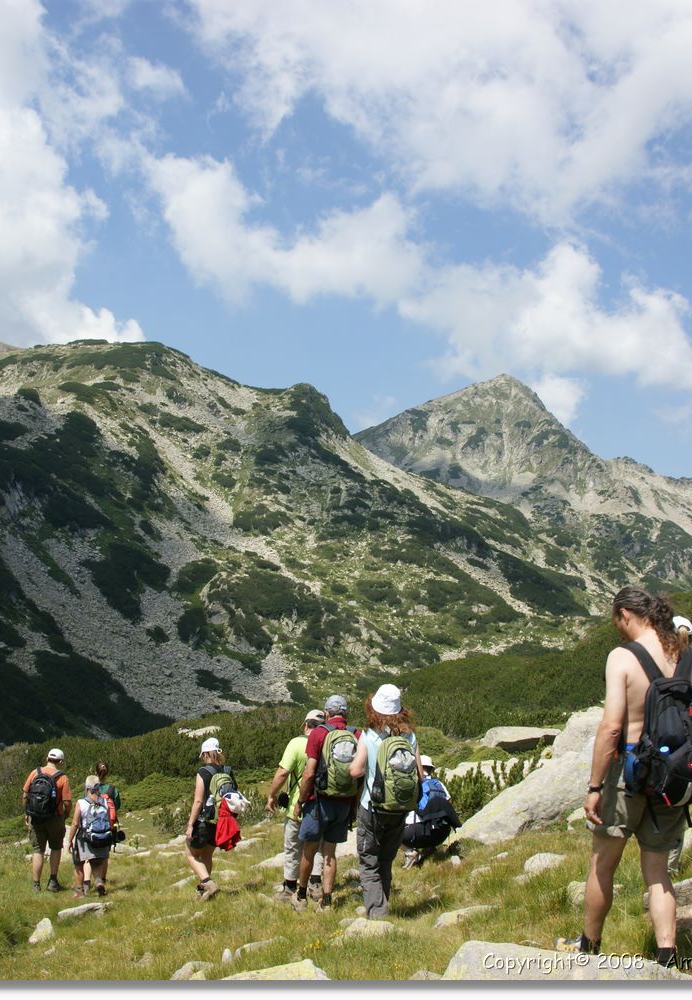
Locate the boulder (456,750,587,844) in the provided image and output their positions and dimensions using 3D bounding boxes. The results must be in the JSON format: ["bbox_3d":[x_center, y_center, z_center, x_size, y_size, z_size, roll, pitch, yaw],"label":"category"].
[{"bbox_3d":[2.074,3.362,12.800,1.700,1.050,1.200,-2,-6,17],"label":"boulder"}]

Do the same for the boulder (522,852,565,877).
[{"bbox_3d":[1.510,2.789,8.604,0.326,0.188,0.244,-1,-3,10],"label":"boulder"}]

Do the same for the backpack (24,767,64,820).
[{"bbox_3d":[-3.662,3.551,13.600,0.360,0.570,0.280,-1,-6,6],"label":"backpack"}]

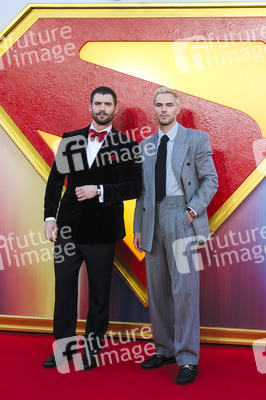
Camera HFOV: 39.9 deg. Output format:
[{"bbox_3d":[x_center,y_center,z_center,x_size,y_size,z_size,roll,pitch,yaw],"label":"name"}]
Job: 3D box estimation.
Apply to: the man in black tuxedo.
[{"bbox_3d":[-0.268,0.184,2.480,0.650,1.860,0.420,1,5,11],"label":"man in black tuxedo"}]

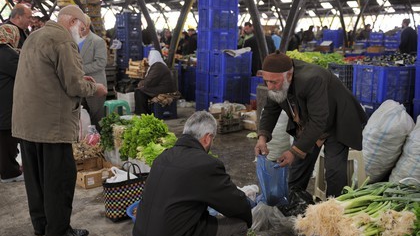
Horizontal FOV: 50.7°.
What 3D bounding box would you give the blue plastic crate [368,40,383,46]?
[{"bbox_3d":[5.882,-2.603,15.684,0.460,0.270,0.360,4,12,17],"label":"blue plastic crate"}]

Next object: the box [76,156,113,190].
[{"bbox_3d":[-1.095,0.538,4.280,0.330,0.160,0.260,-8,14,-37],"label":"box"}]

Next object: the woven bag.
[{"bbox_3d":[-0.631,0.569,3.544,0.390,0.390,0.180,-8,14,-37],"label":"woven bag"}]

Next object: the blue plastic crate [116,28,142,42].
[{"bbox_3d":[-2.124,-2.193,11.678,0.375,0.365,0.555,6,12,27],"label":"blue plastic crate"}]

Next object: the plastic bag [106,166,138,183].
[{"bbox_3d":[-0.715,0.469,3.584,0.270,0.170,0.180,4,12,20],"label":"plastic bag"}]

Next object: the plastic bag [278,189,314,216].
[{"bbox_3d":[0.710,0.682,3.664,0.310,0.140,0.270,5,12,21],"label":"plastic bag"}]

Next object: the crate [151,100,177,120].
[{"bbox_3d":[-0.793,-0.183,7.633,0.350,0.290,0.490,-3,11,-15],"label":"crate"}]

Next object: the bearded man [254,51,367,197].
[{"bbox_3d":[0.779,0.145,3.390,0.900,1.300,0.580,-8,14,-36],"label":"bearded man"}]

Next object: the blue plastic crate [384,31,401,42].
[{"bbox_3d":[5.569,-2.466,13.579,0.450,0.240,0.360,5,12,25],"label":"blue plastic crate"}]

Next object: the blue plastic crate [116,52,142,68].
[{"bbox_3d":[-1.687,-1.174,9.326,0.350,0.310,0.430,8,13,32],"label":"blue plastic crate"}]

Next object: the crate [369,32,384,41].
[{"bbox_3d":[5.105,-2.484,13.575,0.440,0.220,0.360,5,12,25],"label":"crate"}]

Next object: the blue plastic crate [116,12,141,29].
[{"bbox_3d":[-2.124,-2.546,11.611,0.375,0.365,0.555,6,12,27],"label":"blue plastic crate"}]

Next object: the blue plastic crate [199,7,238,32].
[{"bbox_3d":[0.129,-1.754,7.873,0.592,0.366,0.365,-8,14,-35],"label":"blue plastic crate"}]

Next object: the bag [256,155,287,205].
[{"bbox_3d":[0.523,0.521,3.696,0.260,0.420,0.170,2,11,10],"label":"bag"}]

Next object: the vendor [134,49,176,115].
[{"bbox_3d":[-0.924,-0.592,7.477,0.670,1.150,0.480,3,11,14],"label":"vendor"}]

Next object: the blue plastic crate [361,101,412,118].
[{"bbox_3d":[1.925,-0.017,4.918,0.570,0.380,0.385,-6,13,-30],"label":"blue plastic crate"}]

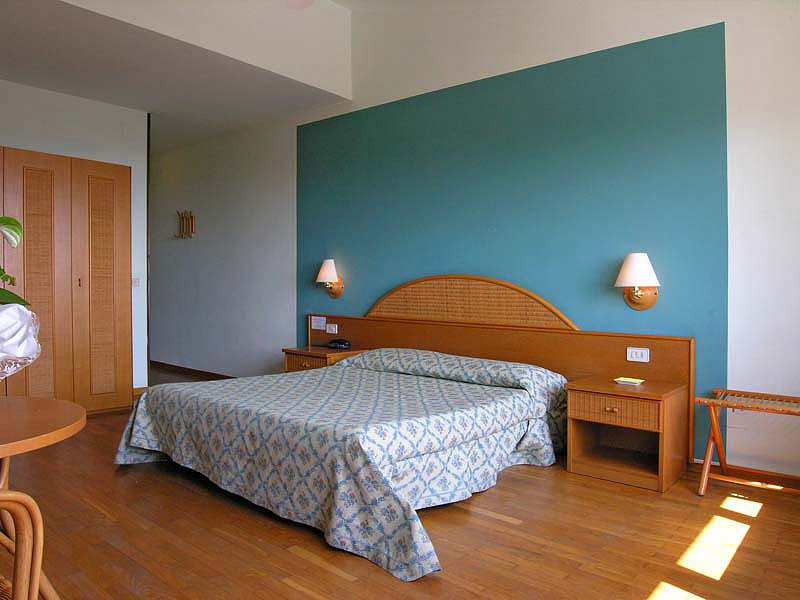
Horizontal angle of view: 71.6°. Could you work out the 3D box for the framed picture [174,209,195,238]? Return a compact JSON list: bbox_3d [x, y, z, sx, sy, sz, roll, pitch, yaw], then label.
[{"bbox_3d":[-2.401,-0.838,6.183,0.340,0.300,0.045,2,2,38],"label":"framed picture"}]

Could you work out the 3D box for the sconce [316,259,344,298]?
[{"bbox_3d":[-0.588,-0.175,4.659,0.235,0.325,0.210,2,2,38],"label":"sconce"}]

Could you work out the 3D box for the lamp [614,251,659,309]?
[{"bbox_3d":[1.347,-0.098,3.133,0.235,0.325,0.210,2,2,38],"label":"lamp"}]

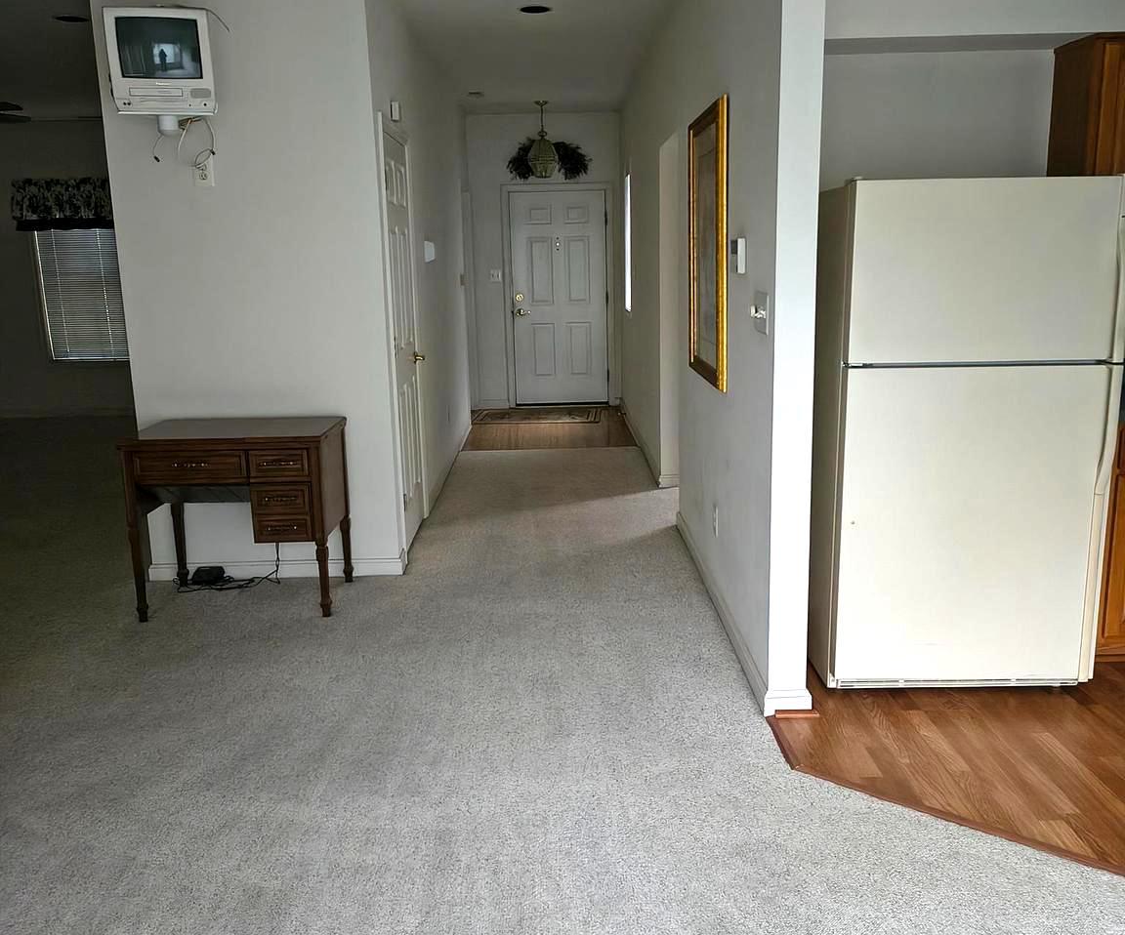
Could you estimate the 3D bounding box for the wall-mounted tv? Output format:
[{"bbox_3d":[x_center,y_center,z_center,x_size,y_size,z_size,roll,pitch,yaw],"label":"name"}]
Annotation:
[{"bbox_3d":[-1.615,-1.642,4.227,0.370,0.385,0.360,-5,20,-15],"label":"wall-mounted tv"}]

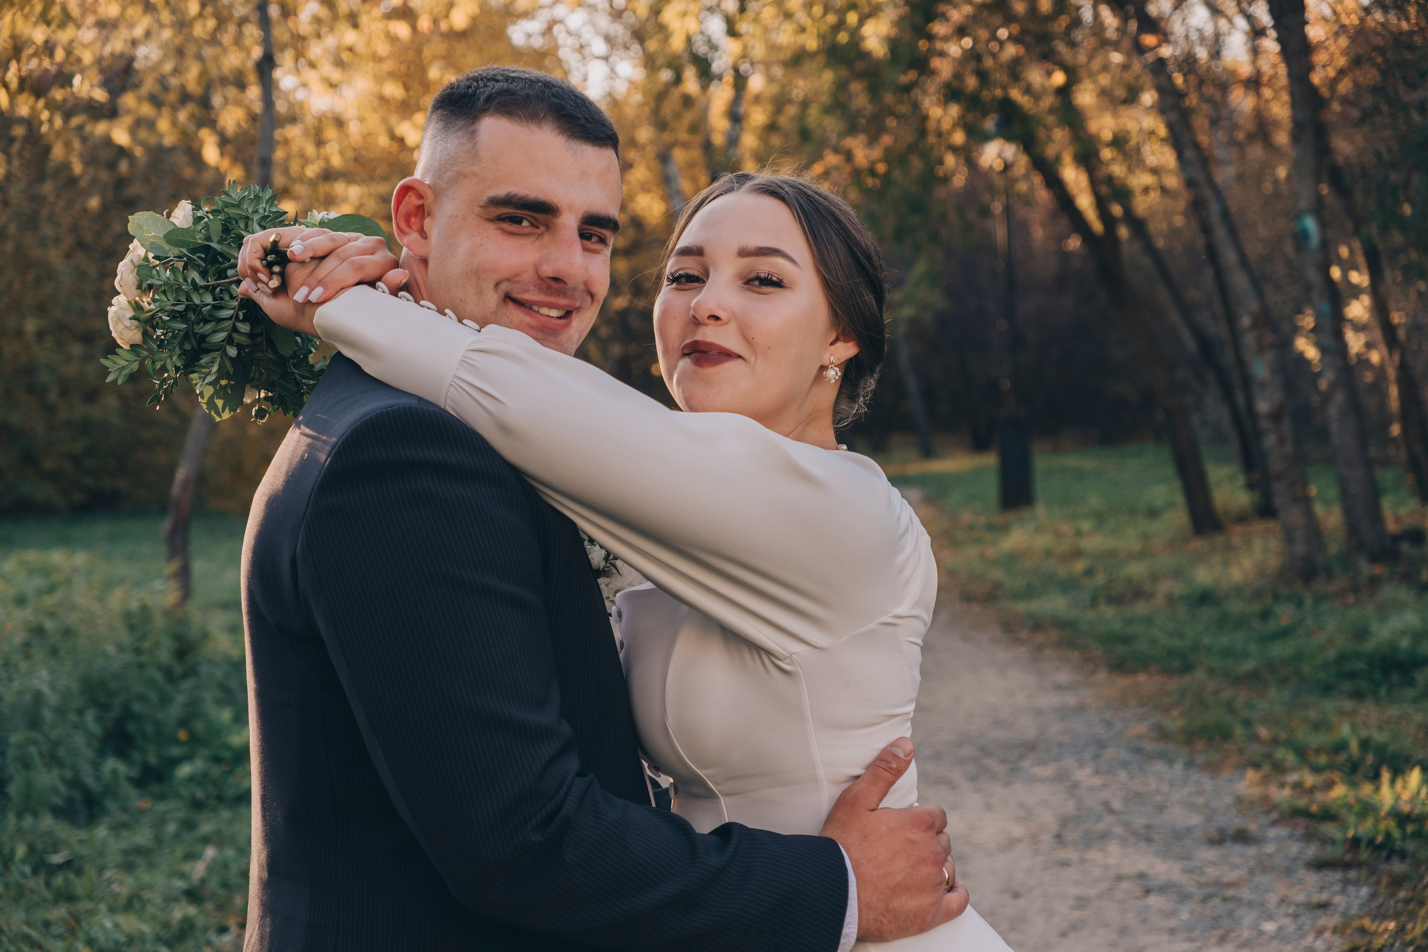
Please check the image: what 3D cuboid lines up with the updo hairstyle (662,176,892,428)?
[{"bbox_3d":[0.051,-0.136,2.050,0.170,0.200,0.210,0,-11,29],"label":"updo hairstyle"}]

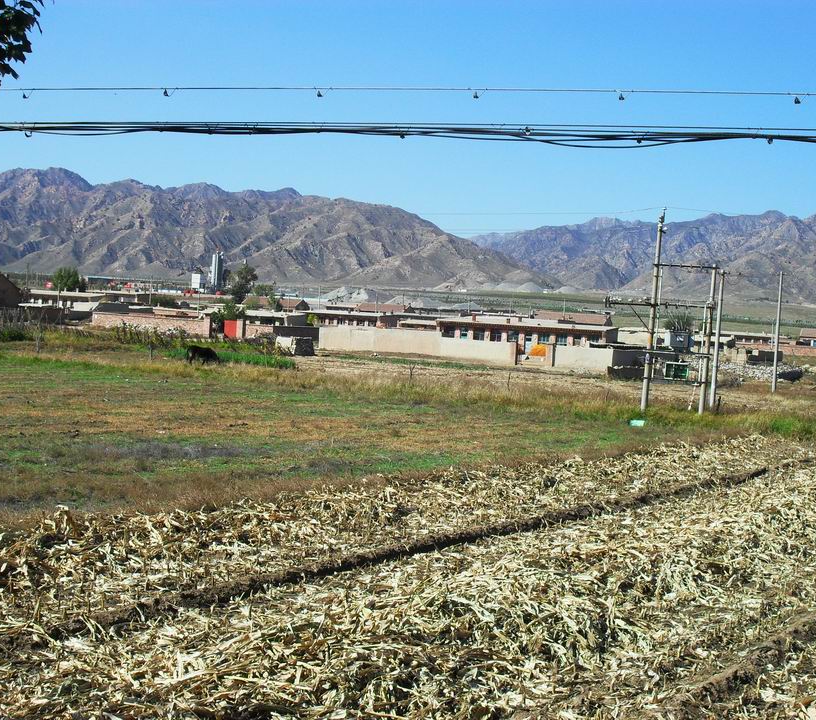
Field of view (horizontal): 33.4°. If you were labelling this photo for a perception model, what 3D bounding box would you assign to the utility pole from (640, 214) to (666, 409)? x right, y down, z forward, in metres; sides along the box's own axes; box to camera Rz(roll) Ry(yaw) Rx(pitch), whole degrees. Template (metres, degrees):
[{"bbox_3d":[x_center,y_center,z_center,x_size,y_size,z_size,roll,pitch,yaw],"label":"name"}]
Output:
[{"bbox_3d":[10.752,-2.137,59.528,0.300,8.950,0.300,6,4,17],"label":"utility pole"}]

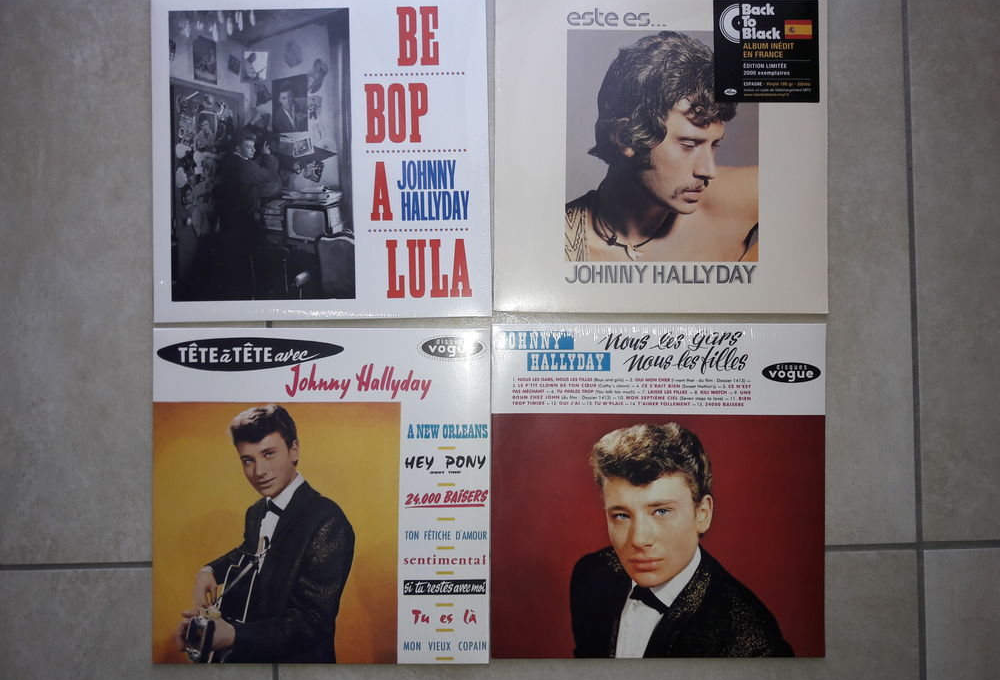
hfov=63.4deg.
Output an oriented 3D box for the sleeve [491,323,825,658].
[{"bbox_3d":[0.149,0.142,0.764,0.315,0.005,0.315,0,89,0],"label":"sleeve"}]

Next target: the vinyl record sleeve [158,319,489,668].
[{"bbox_3d":[-0.167,0.146,0.762,0.315,0.005,0.315,0,89,0],"label":"vinyl record sleeve"}]

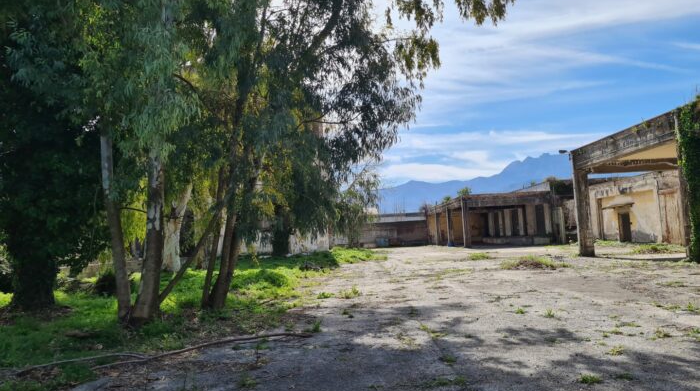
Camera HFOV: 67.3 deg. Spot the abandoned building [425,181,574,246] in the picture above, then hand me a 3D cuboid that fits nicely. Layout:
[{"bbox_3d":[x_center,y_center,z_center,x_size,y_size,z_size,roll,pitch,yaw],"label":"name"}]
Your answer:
[{"bbox_3d":[13.804,2.330,50.834,8.800,4.700,15.500,-3,-4,1],"label":"abandoned building"}]

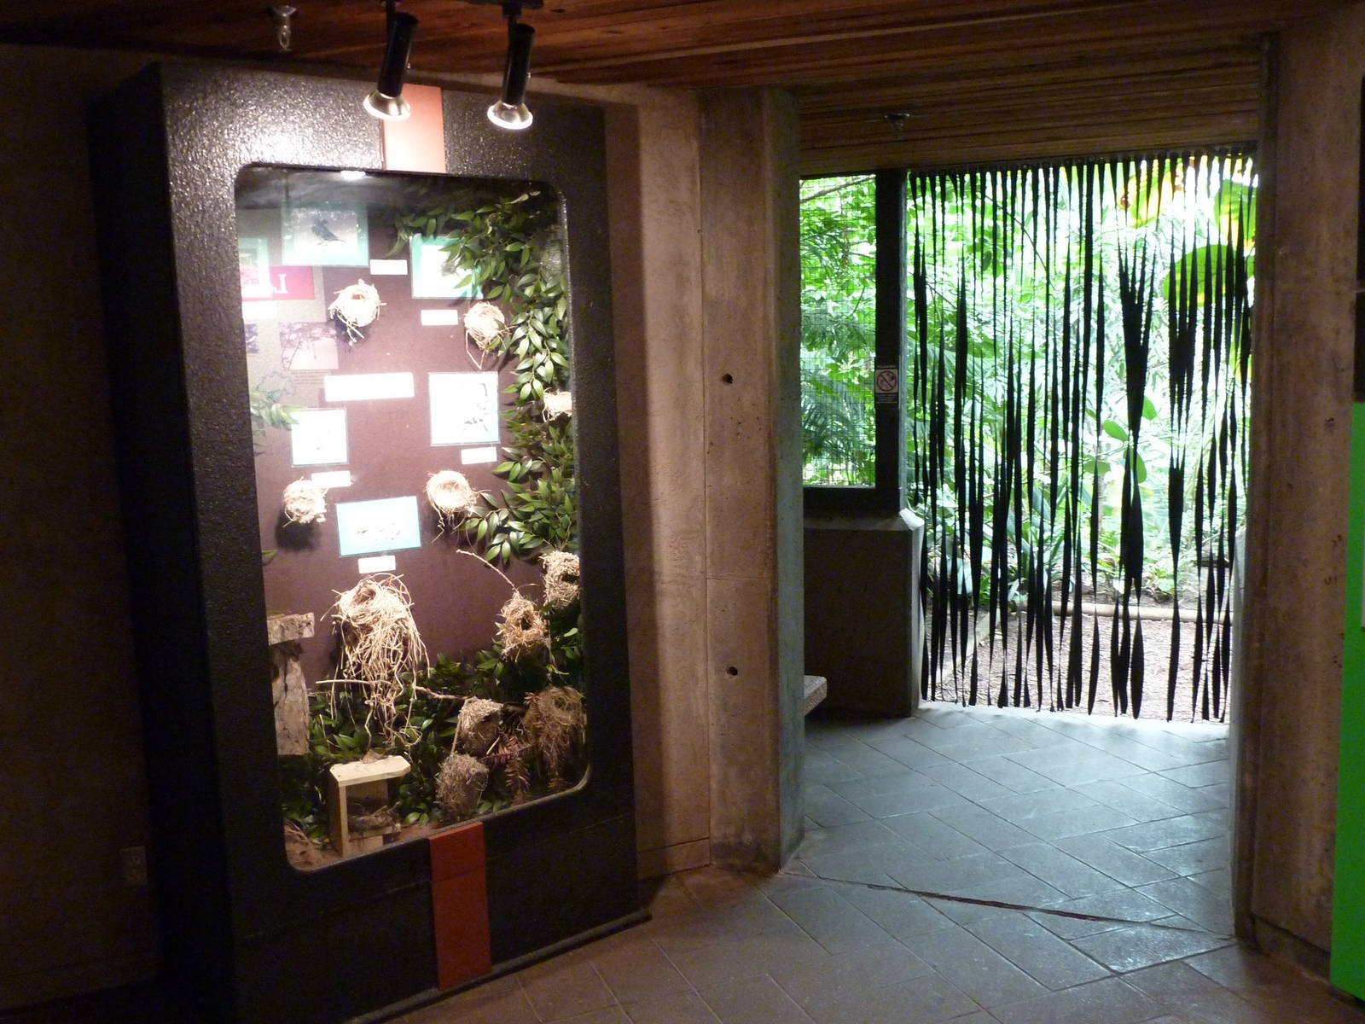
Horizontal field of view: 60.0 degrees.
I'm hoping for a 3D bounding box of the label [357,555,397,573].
[{"bbox_3d":[-0.846,0.147,3.283,0.104,0.040,0.006,-6,8,-36],"label":"label"}]

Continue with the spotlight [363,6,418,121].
[{"bbox_3d":[-0.595,-0.919,2.420,0.095,0.215,0.100,-6,33,-36],"label":"spotlight"}]

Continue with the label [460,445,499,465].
[{"bbox_3d":[-0.590,-0.163,3.443,0.105,0.039,0.006,-6,8,-36],"label":"label"}]

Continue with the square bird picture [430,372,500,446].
[{"bbox_3d":[-0.664,-0.316,3.634,0.231,0.223,0.012,-7,9,-35],"label":"square bird picture"}]

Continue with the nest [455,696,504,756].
[{"bbox_3d":[-0.616,0.649,3.588,0.144,0.174,0.131,-7,9,-35],"label":"nest"}]

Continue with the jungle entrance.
[{"bbox_3d":[1.560,-0.303,5.450,2.000,2.530,0.200,0,6,11],"label":"jungle entrance"}]

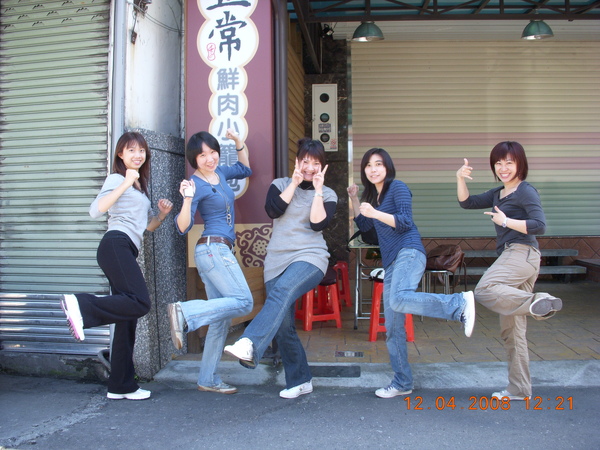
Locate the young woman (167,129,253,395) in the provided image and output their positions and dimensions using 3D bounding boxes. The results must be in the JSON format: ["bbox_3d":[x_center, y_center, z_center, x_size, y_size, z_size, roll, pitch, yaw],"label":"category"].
[{"bbox_3d":[-0.563,0.227,4.100,0.560,1.650,0.470,0,2,32],"label":"young woman"}]

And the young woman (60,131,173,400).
[{"bbox_3d":[-1.114,0.250,4.020,0.620,1.630,0.480,1,2,34],"label":"young woman"}]

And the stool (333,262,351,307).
[{"bbox_3d":[0.305,0.605,6.500,0.340,0.460,0.340,0,2,25],"label":"stool"}]

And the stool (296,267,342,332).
[{"bbox_3d":[0.135,0.634,5.660,0.340,0.460,0.340,-1,2,-23],"label":"stool"}]

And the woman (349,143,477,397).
[{"bbox_3d":[0.672,0.292,3.970,0.680,1.520,0.480,-2,2,-34],"label":"woman"}]

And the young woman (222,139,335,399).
[{"bbox_3d":[-0.110,0.259,3.920,0.620,1.560,0.600,0,2,7],"label":"young woman"}]

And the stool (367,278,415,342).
[{"bbox_3d":[0.710,0.651,5.150,0.340,0.460,0.340,-1,2,-2],"label":"stool"}]

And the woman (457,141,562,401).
[{"bbox_3d":[1.240,0.269,3.900,0.580,1.550,0.500,-2,2,-41],"label":"woman"}]

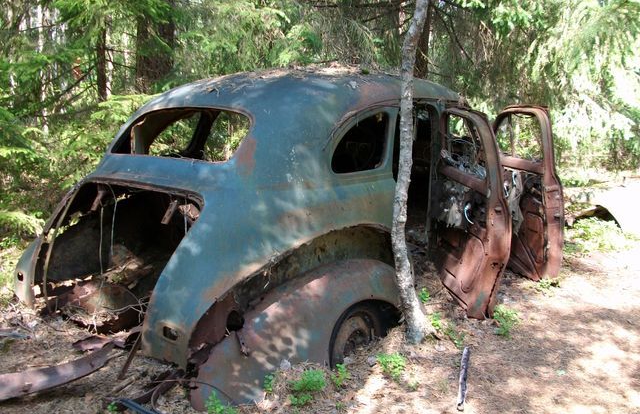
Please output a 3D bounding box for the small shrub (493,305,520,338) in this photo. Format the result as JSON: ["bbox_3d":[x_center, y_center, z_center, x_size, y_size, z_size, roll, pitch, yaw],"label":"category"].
[{"bbox_3d":[1.044,0.633,3.326,0.149,0.154,0.140,3,10,18],"label":"small shrub"}]

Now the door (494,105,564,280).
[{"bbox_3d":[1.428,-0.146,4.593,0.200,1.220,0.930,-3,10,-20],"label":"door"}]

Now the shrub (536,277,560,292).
[{"bbox_3d":[1.557,0.520,4.037,0.156,0.076,0.140,4,10,21],"label":"shrub"}]

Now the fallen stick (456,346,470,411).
[{"bbox_3d":[0.696,0.793,2.859,0.045,0.040,0.712,2,10,15],"label":"fallen stick"}]

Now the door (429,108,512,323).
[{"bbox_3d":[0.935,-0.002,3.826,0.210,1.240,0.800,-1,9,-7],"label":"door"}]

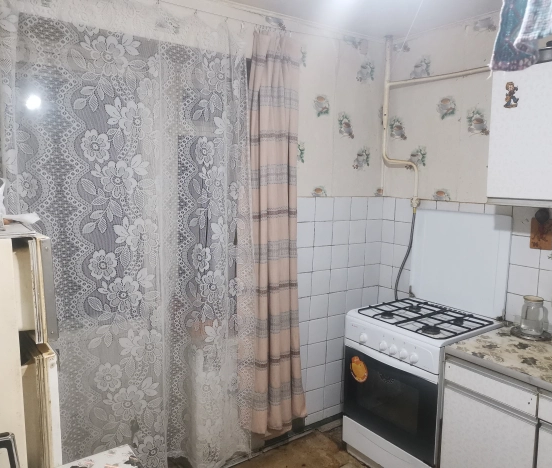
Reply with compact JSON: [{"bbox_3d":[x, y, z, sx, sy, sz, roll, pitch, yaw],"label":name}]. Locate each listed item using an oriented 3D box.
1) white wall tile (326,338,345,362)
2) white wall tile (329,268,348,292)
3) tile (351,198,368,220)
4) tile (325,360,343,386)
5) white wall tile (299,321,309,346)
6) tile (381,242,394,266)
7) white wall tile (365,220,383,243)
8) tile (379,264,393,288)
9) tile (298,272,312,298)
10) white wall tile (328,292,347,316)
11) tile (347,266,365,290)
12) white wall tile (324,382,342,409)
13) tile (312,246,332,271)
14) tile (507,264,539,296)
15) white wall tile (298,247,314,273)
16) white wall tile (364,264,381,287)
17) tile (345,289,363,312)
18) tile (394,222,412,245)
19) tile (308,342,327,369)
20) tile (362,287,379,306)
[{"bbox_3d":[0.377,0.742,3.013,0.151,0.150,0.010,-3,8,-37],"label":"white wall tile"},{"bbox_3d":[0.394,0.295,2.957,0.150,0.150,0.010,-3,8,-36],"label":"white wall tile"},{"bbox_3d":[0.530,-0.164,2.988,0.148,0.145,0.010,-3,8,-35],"label":"tile"},{"bbox_3d":[0.373,0.901,3.047,0.150,0.150,0.008,-3,8,-36],"label":"tile"},{"bbox_3d":[0.141,0.610,2.832,0.150,0.150,0.008,-3,8,-36],"label":"white wall tile"},{"bbox_3d":[0.743,0.135,3.122,0.010,0.150,0.102,-3,8,-36],"label":"tile"},{"bbox_3d":[0.654,-0.018,3.126,0.150,0.150,0.008,-3,8,-36],"label":"white wall tile"},{"bbox_3d":[0.738,0.285,3.139,0.010,0.150,0.102,-3,8,-36],"label":"tile"},{"bbox_3d":[0.152,0.307,2.779,0.150,0.150,0.010,-3,8,-36],"label":"tile"},{"bbox_3d":[0.389,0.445,2.975,0.150,0.150,0.010,-3,8,-36],"label":"white wall tile"},{"bbox_3d":[0.514,0.285,3.041,0.148,0.149,0.010,-3,8,-35],"label":"tile"},{"bbox_3d":[0.365,1.041,3.043,0.148,0.149,0.010,-3,8,-35],"label":"white wall tile"},{"bbox_3d":[0.281,0.151,2.871,0.150,0.150,0.008,-3,8,-36],"label":"tile"},{"bbox_3d":[1.269,0.239,2.404,0.010,0.150,0.150,-3,8,-36],"label":"tile"},{"bbox_3d":[0.157,0.158,2.761,0.150,0.150,0.010,-3,8,-36],"label":"white wall tile"},{"bbox_3d":[0.638,0.282,3.137,0.150,0.150,0.010,-3,8,-36],"label":"white wall tile"},{"bbox_3d":[0.510,0.436,3.071,0.151,0.150,0.010,-3,8,-37],"label":"tile"},{"bbox_3d":[0.817,-0.004,2.990,0.010,0.149,0.152,-3,8,-35],"label":"tile"},{"bbox_3d":[0.254,0.748,2.922,0.151,0.150,0.010,-3,8,-37],"label":"tile"},{"bbox_3d":[0.631,0.429,3.145,0.146,0.149,0.010,-3,8,-35],"label":"tile"}]

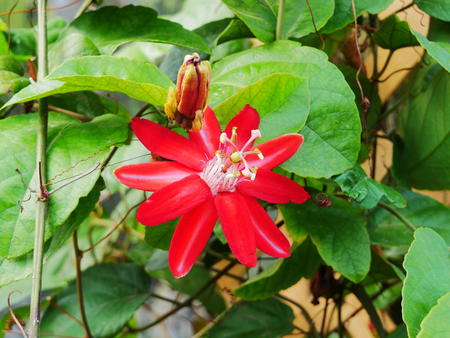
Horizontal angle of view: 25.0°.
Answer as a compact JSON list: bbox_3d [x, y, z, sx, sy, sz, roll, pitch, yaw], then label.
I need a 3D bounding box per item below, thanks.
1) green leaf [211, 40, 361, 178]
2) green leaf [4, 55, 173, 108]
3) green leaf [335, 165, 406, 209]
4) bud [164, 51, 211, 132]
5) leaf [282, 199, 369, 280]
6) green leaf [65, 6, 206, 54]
[{"bbox_3d":[0.032,-0.033,0.565,0.083,0.076,0.030,1,7,-3],"label":"green leaf"},{"bbox_3d":[-0.073,-0.047,0.545,0.090,0.030,0.040,1,7,0],"label":"green leaf"},{"bbox_3d":[0.083,0.010,0.575,0.041,0.025,0.025,1,7,0],"label":"green leaf"},{"bbox_3d":[-0.020,-0.041,0.540,0.023,0.041,0.022,8,6,0],"label":"bud"},{"bbox_3d":[0.058,0.041,0.590,0.053,0.050,0.025,1,7,0],"label":"leaf"},{"bbox_3d":[-0.052,-0.082,0.600,0.087,0.031,0.040,1,7,0],"label":"green leaf"}]

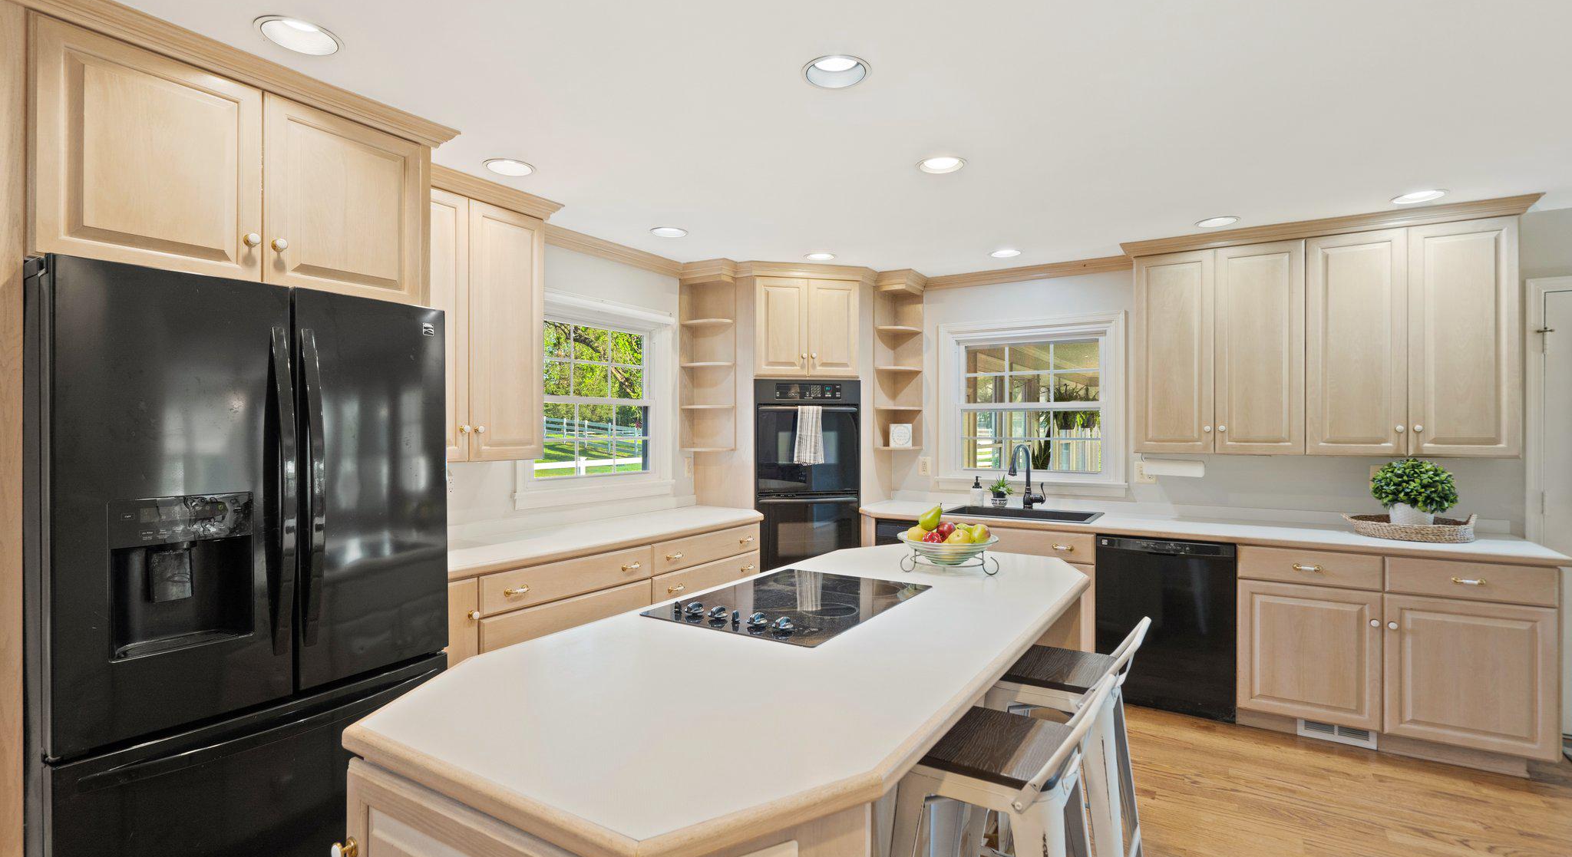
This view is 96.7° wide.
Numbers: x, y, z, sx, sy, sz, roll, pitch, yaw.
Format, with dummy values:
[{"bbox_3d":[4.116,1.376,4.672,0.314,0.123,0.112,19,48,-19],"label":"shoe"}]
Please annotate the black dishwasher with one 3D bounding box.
[{"bbox_3d":[2.016,0.982,3.715,0.610,0.848,0.600,0,0,30],"label":"black dishwasher"}]

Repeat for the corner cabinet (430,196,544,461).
[{"bbox_3d":[-1.423,-0.401,2.927,0.325,1.085,0.736,0,0,33],"label":"corner cabinet"}]

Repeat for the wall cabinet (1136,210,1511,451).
[{"bbox_3d":[2.606,-0.397,3.526,1.487,1.048,0.315,0,0,32],"label":"wall cabinet"}]

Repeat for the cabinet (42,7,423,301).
[{"bbox_3d":[-1.719,-0.671,2.131,0.642,0.555,0.935,0,0,33],"label":"cabinet"}]

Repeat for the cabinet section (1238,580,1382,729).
[{"bbox_3d":[2.508,1.012,3.407,0.521,0.606,0.590,0,0,32],"label":"cabinet section"}]

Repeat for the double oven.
[{"bbox_3d":[0.070,0.365,4.667,0.680,1.330,0.600,0,0,-14],"label":"double oven"}]

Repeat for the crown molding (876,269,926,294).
[{"bbox_3d":[0.748,-0.937,4.580,0.260,0.115,0.370,0,0,30],"label":"crown molding"}]

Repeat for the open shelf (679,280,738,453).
[{"bbox_3d":[-0.500,-0.395,4.410,0.340,1.087,0.170,0,0,33],"label":"open shelf"}]

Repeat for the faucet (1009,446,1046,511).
[{"bbox_3d":[1.454,0.300,4.202,0.140,0.405,0.260,0,0,41],"label":"faucet"}]

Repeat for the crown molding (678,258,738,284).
[{"bbox_3d":[-0.476,-0.951,4.257,0.340,0.110,0.170,0,0,32],"label":"crown molding"}]

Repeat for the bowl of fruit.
[{"bbox_3d":[0.581,0.390,2.491,0.356,0.237,0.350,0,0,0],"label":"bowl of fruit"}]

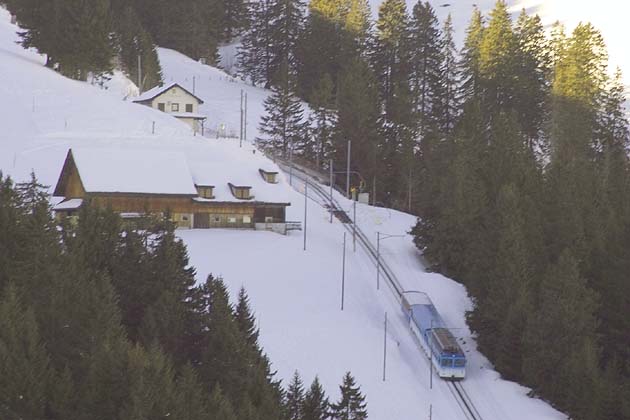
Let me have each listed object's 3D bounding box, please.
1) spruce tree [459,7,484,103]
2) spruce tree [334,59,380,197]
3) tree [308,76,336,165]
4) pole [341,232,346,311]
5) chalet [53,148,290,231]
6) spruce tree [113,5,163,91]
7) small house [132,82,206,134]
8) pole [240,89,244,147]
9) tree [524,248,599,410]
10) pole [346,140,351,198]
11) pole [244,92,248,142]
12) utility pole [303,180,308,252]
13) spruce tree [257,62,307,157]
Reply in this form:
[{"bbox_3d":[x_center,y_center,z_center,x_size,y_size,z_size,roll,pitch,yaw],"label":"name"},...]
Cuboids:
[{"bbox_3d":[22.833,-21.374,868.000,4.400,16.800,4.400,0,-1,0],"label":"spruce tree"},{"bbox_3d":[6.286,-12.203,880.000,6.804,20.708,6.804,1,-3,0],"label":"spruce tree"},{"bbox_3d":[1.044,-12.456,828.000,4.200,13.000,4.200,0,-1,0],"label":"tree"},{"bbox_3d":[3.618,7.791,750.000,0.280,9.770,0.280,2,-3,0],"label":"pole"},{"bbox_3d":[-18.620,-2.595,772.000,28.300,10.800,12.500,0,-1,-20],"label":"chalet"},{"bbox_3d":[-28.999,-26.222,972.000,8.169,14.704,8.169,1,-3,0],"label":"spruce tree"},{"bbox_3d":[-22.988,-15.989,940.000,9.200,8.100,8.700,2,-3,-21],"label":"small house"},{"bbox_3d":[-10.212,-12.958,838.000,0.280,8.300,0.280,0,-1,0],"label":"pole"},{"bbox_3d":[28.174,13.830,680.000,8.458,18.402,8.458,1,-3,0],"label":"tree"},{"bbox_3d":[4.917,-5.865,868.000,0.320,8.535,0.320,1,-3,0],"label":"pole"},{"bbox_3d":[-9.812,-13.309,856.000,0.280,7.800,0.280,0,-1,0],"label":"pole"},{"bbox_3d":[-1.240,0.782,802.000,0.280,9.436,0.280,1,-3,0],"label":"utility pole"},{"bbox_3d":[-4.719,-14.156,838.000,6.800,13.400,6.800,0,-1,0],"label":"spruce tree"}]

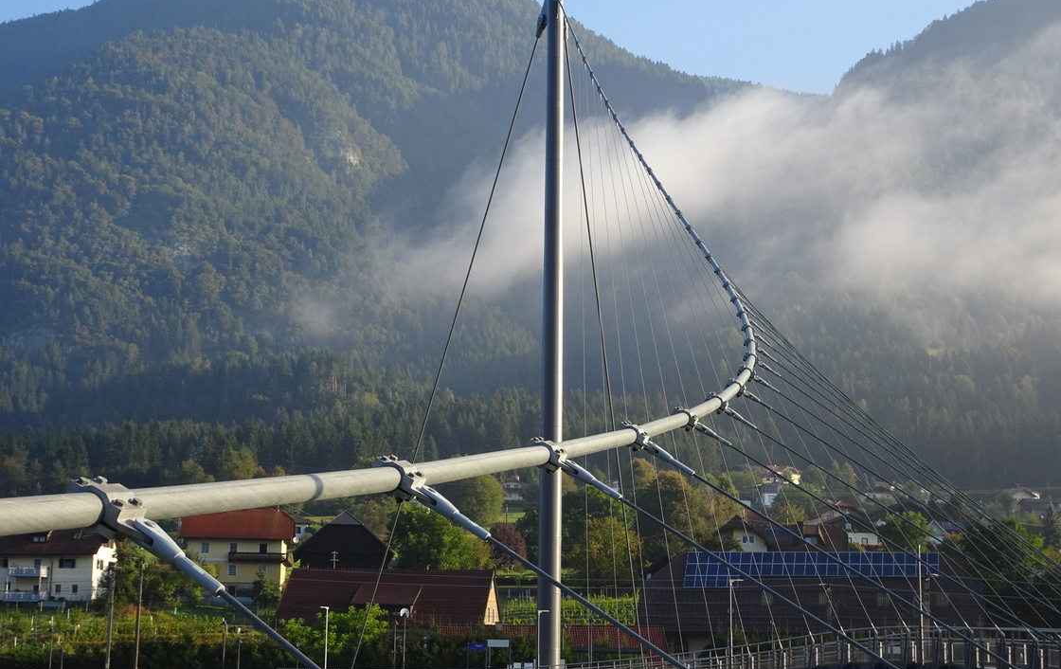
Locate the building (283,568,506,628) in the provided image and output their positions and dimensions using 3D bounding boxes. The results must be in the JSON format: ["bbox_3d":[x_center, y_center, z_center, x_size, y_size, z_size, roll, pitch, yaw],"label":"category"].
[{"bbox_3d":[-13.493,27.535,179.973,20.320,9.140,12.340,-1,-10,7],"label":"building"}]

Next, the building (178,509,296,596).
[{"bbox_3d":[-36.574,27.628,231.499,13.860,11.100,10.800,1,-10,-4],"label":"building"}]

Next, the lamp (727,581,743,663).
[{"bbox_3d":[9.126,13.055,81.277,0.700,4.300,0.200,4,-11,-18],"label":"lamp"}]

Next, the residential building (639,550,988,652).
[{"bbox_3d":[26.580,26.003,172.338,31.400,11.350,16.200,-1,-11,12],"label":"residential building"}]

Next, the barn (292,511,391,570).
[{"bbox_3d":[-22.318,26.500,217.731,11.700,10.300,14.000,2,-11,-6],"label":"barn"}]

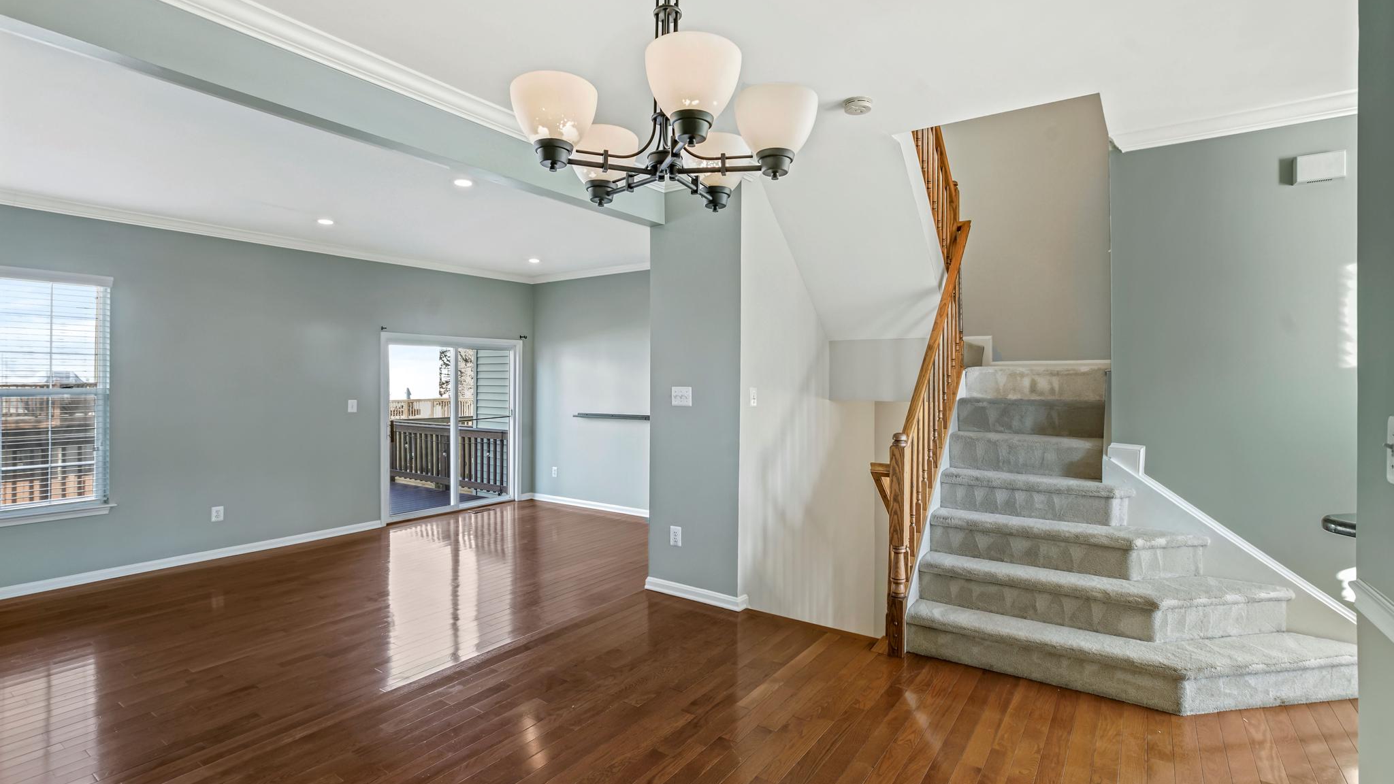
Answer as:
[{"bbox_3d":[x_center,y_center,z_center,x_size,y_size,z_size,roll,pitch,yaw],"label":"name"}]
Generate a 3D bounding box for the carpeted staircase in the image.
[{"bbox_3d":[2.314,0.619,3.365,1.922,1.541,1.498,0,1,35],"label":"carpeted staircase"}]

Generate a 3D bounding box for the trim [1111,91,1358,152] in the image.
[{"bbox_3d":[2.643,-1.333,3.070,0.994,0.097,0.079,0,1,35],"label":"trim"}]

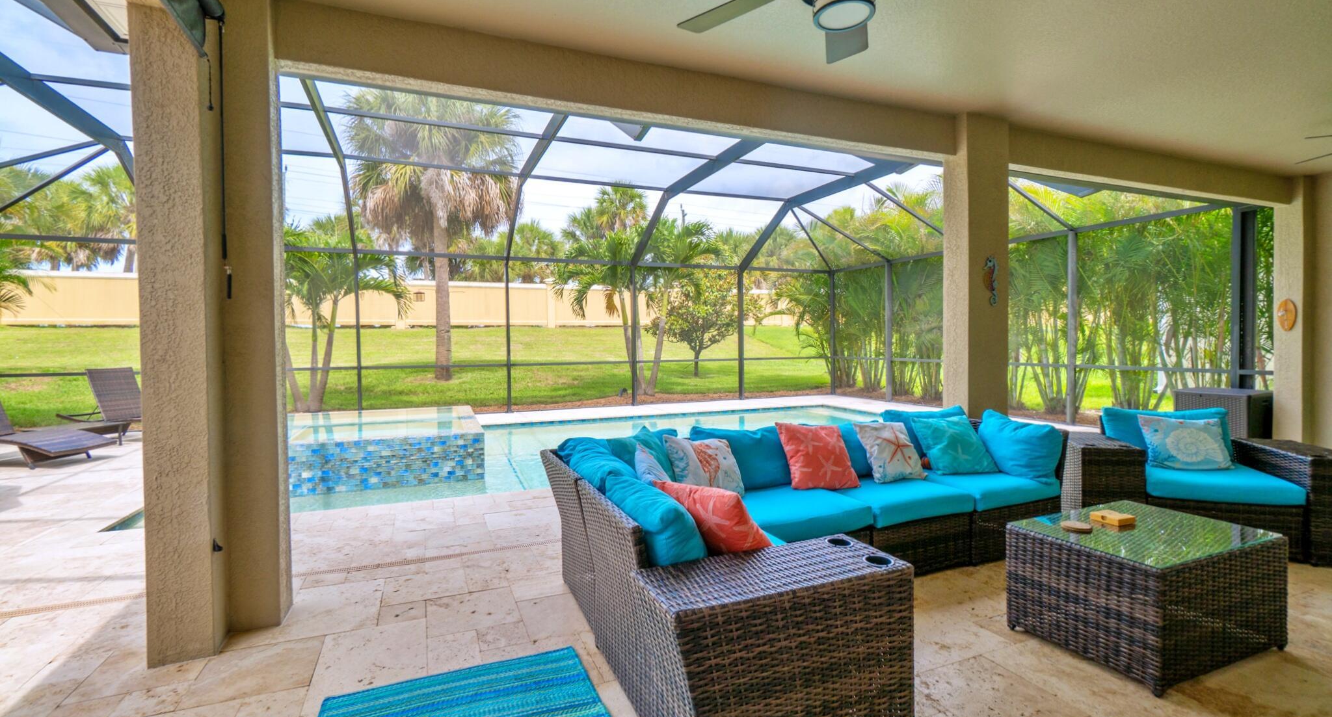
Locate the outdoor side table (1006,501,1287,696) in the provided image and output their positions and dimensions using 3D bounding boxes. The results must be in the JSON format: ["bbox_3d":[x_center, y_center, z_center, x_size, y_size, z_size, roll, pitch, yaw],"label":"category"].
[{"bbox_3d":[1.945,0.924,2.271,0.825,0.446,0.555,-1,1,-22],"label":"outdoor side table"}]

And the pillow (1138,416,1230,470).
[{"bbox_3d":[3.332,0.540,3.561,0.460,0.335,0.130,-1,-20,16],"label":"pillow"}]

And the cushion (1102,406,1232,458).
[{"bbox_3d":[3.361,0.529,3.696,0.650,0.380,0.150,0,-16,19],"label":"cushion"}]

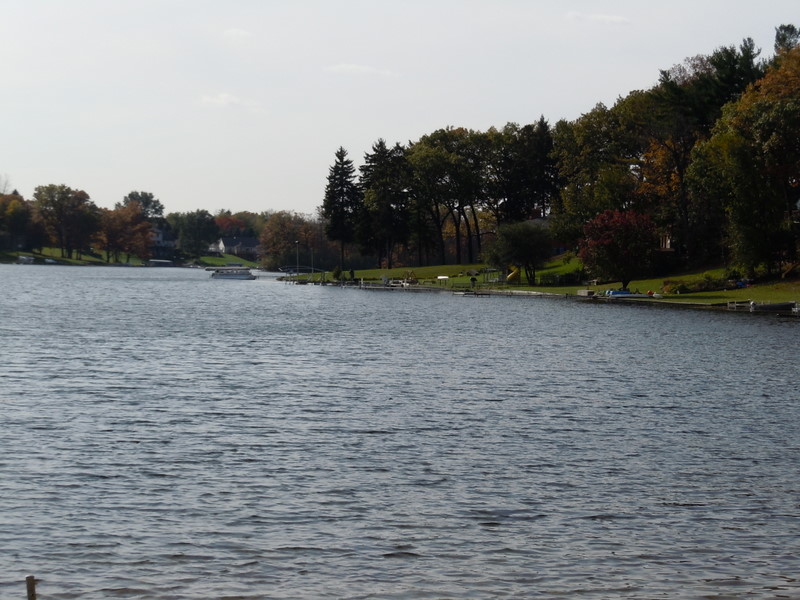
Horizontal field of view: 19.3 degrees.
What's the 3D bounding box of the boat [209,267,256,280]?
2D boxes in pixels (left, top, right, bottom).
[{"bbox_3d":[-30.379,-4.742,425.000,8.600,2.350,2.500,0,1,6],"label":"boat"}]

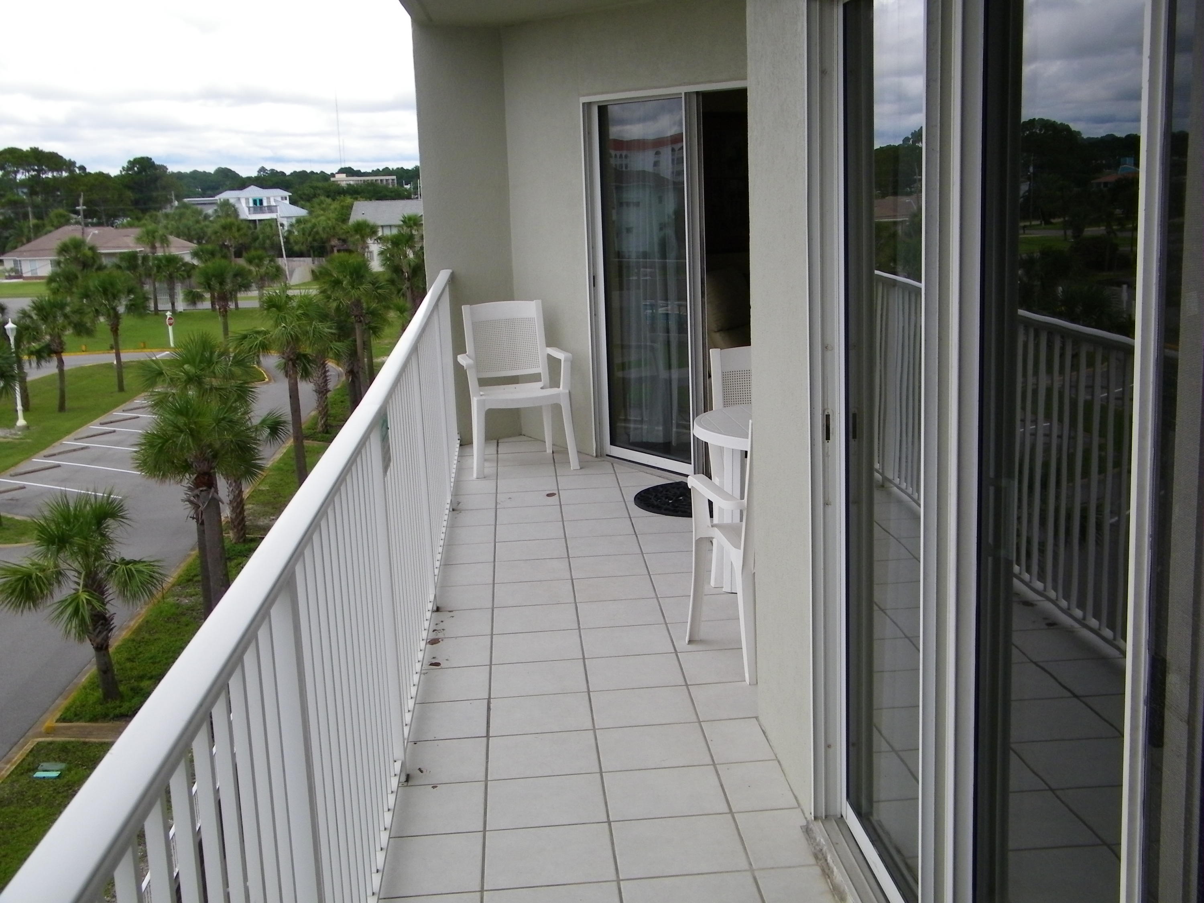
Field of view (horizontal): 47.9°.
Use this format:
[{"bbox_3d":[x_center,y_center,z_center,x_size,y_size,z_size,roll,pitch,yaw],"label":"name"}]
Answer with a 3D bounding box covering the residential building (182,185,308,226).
[{"bbox_3d":[-44.129,-28.534,172.439,15.000,10.524,12.000,-4,12,-8],"label":"residential building"}]

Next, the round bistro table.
[{"bbox_3d":[0.795,0.226,5.124,0.880,0.710,0.880,-2,11,0],"label":"round bistro table"}]

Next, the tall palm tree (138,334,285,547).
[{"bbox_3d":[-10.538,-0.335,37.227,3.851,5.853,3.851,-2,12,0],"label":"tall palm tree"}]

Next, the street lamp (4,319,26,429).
[{"bbox_3d":[-25.143,-3.345,58.129,0.550,4.634,0.550,-2,12,0],"label":"street lamp"}]

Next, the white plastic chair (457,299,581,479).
[{"bbox_3d":[-0.501,-0.375,7.823,0.610,0.920,0.610,-5,12,-13],"label":"white plastic chair"}]

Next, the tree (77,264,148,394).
[{"bbox_3d":[-23.676,-5.923,65.781,3.350,6.128,3.350,-2,11,0],"label":"tree"}]

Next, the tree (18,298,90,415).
[{"bbox_3d":[-24.858,-4.482,62.006,3.156,5.302,3.156,-2,12,0],"label":"tree"}]

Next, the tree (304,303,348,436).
[{"bbox_3d":[-10.832,-3.187,51.831,2.500,5.138,2.500,-2,11,0],"label":"tree"}]

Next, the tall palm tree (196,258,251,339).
[{"bbox_3d":[-20.571,-7.589,73.965,3.200,5.945,3.200,-2,11,0],"label":"tall palm tree"}]

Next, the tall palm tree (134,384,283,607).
[{"bbox_3d":[-8.381,1.280,29.438,3.099,5.642,3.099,-2,12,0],"label":"tall palm tree"}]

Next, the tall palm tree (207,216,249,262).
[{"bbox_3d":[-30.158,-15.436,110.869,3.600,7.731,3.600,-2,11,0],"label":"tall palm tree"}]

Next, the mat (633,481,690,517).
[{"bbox_3d":[0.441,0.249,6.680,0.515,0.015,0.860,-10,13,-32],"label":"mat"}]

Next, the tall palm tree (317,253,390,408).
[{"bbox_3d":[-10.210,-4.775,56.310,3.012,6.918,3.012,-2,12,0],"label":"tall palm tree"}]

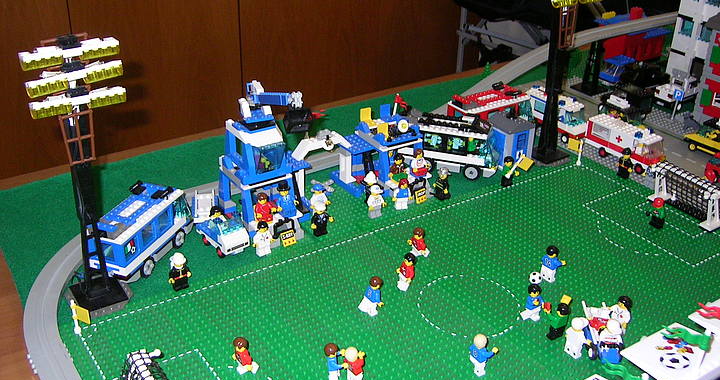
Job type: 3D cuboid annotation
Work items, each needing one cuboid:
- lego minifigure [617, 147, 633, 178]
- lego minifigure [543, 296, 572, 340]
[{"bbox_3d":[0.372,-0.039,1.046,0.015,0.041,0.025,-17,32,-29],"label":"lego minifigure"},{"bbox_3d":[0.191,0.122,0.739,0.026,0.044,0.023,-17,32,-29],"label":"lego minifigure"}]

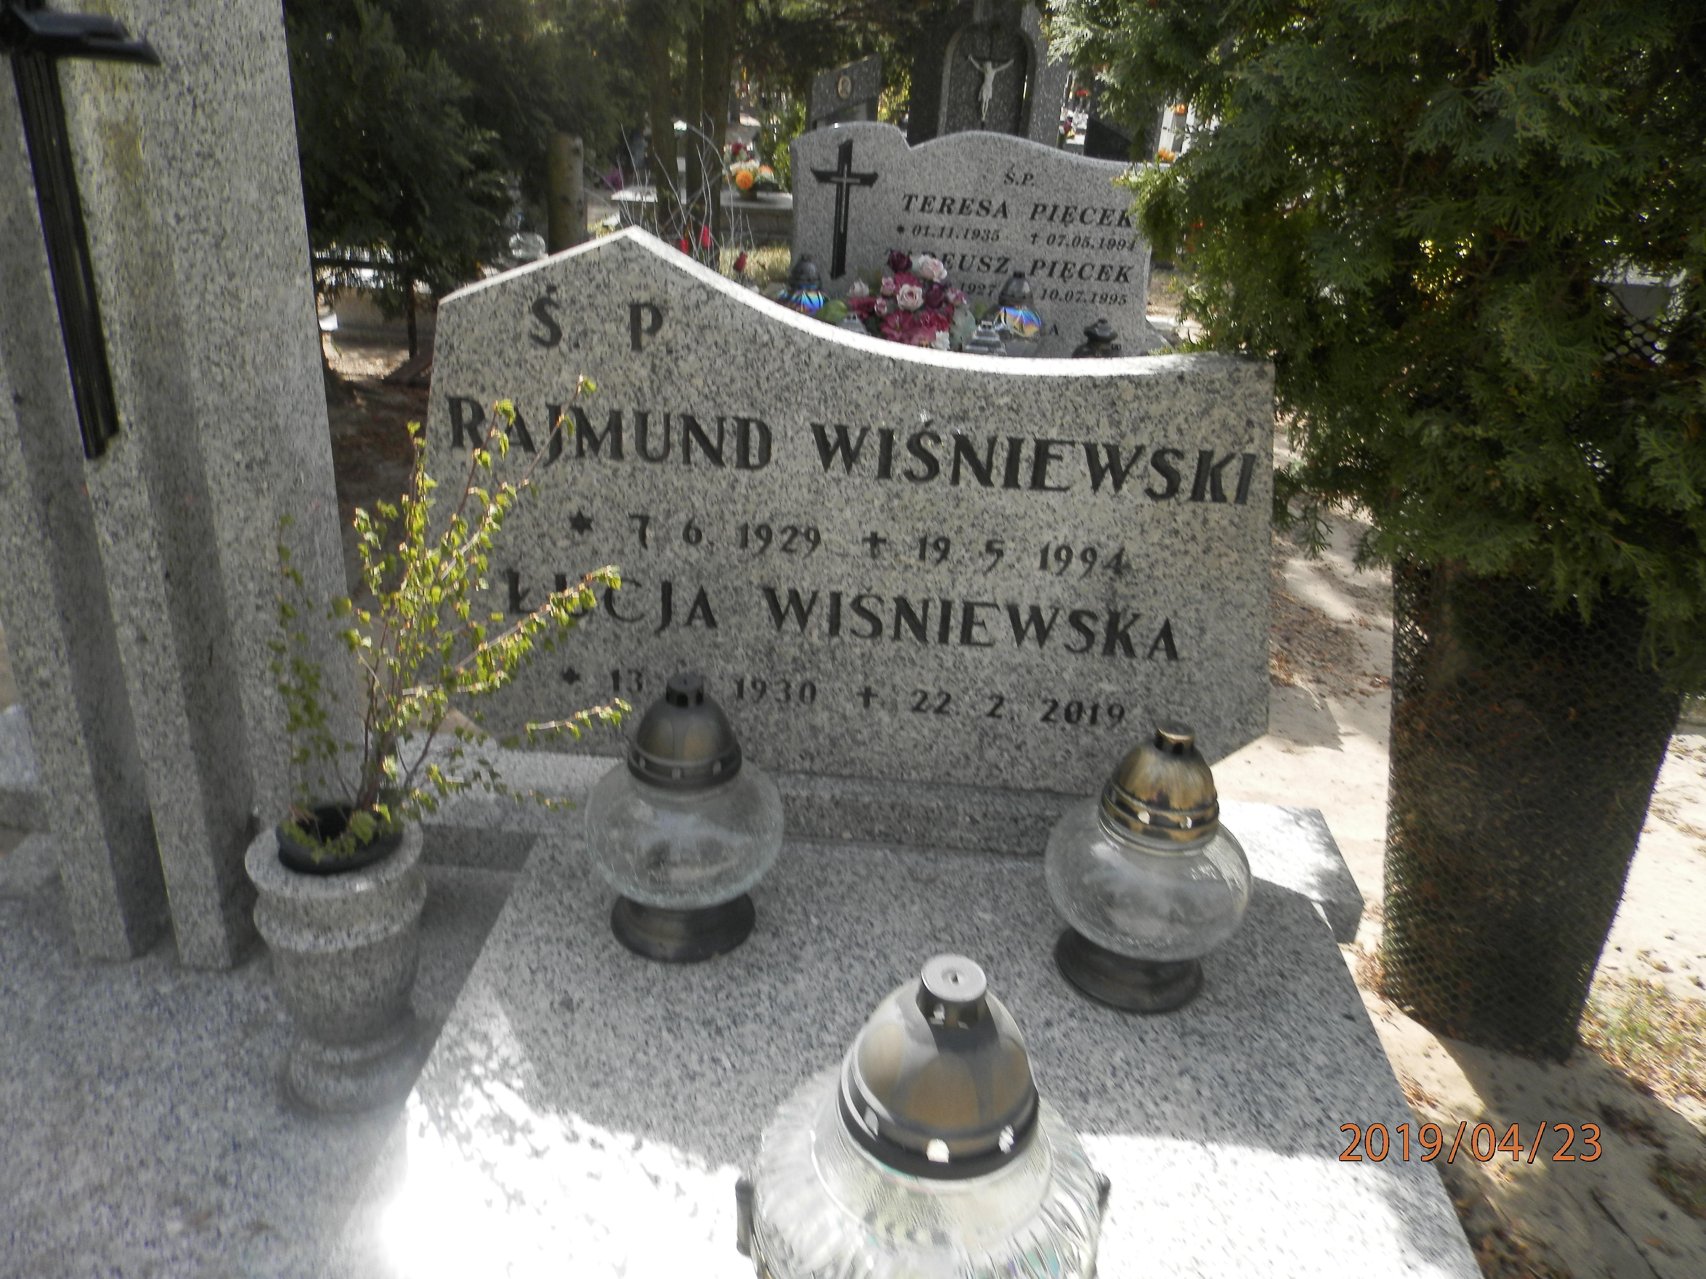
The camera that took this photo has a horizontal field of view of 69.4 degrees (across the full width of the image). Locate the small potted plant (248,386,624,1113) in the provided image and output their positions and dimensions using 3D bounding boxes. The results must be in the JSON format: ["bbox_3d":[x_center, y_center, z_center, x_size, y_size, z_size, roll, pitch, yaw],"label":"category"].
[{"bbox_3d":[-0.360,0.100,1.064,0.336,0.668,0.279,4,24,1],"label":"small potted plant"}]

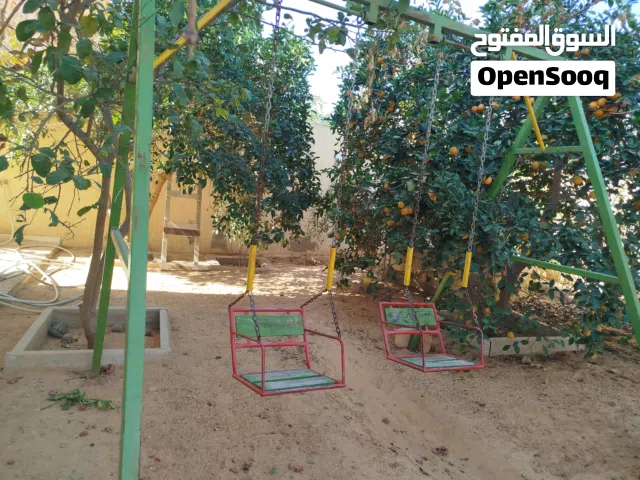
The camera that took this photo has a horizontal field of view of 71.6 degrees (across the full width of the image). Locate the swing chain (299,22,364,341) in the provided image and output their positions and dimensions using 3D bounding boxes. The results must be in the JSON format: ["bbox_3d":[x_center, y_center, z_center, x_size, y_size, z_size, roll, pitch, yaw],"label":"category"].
[{"bbox_3d":[0.108,-0.373,2.717,0.052,1.847,0.496,4,5,-28],"label":"swing chain"}]

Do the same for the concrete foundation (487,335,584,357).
[{"bbox_3d":[2.444,1.175,5.138,1.560,0.189,0.180,4,5,-28],"label":"concrete foundation"}]

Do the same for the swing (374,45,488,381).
[{"bbox_3d":[0.853,-0.176,2.968,0.552,2.091,0.609,4,6,-28],"label":"swing"}]

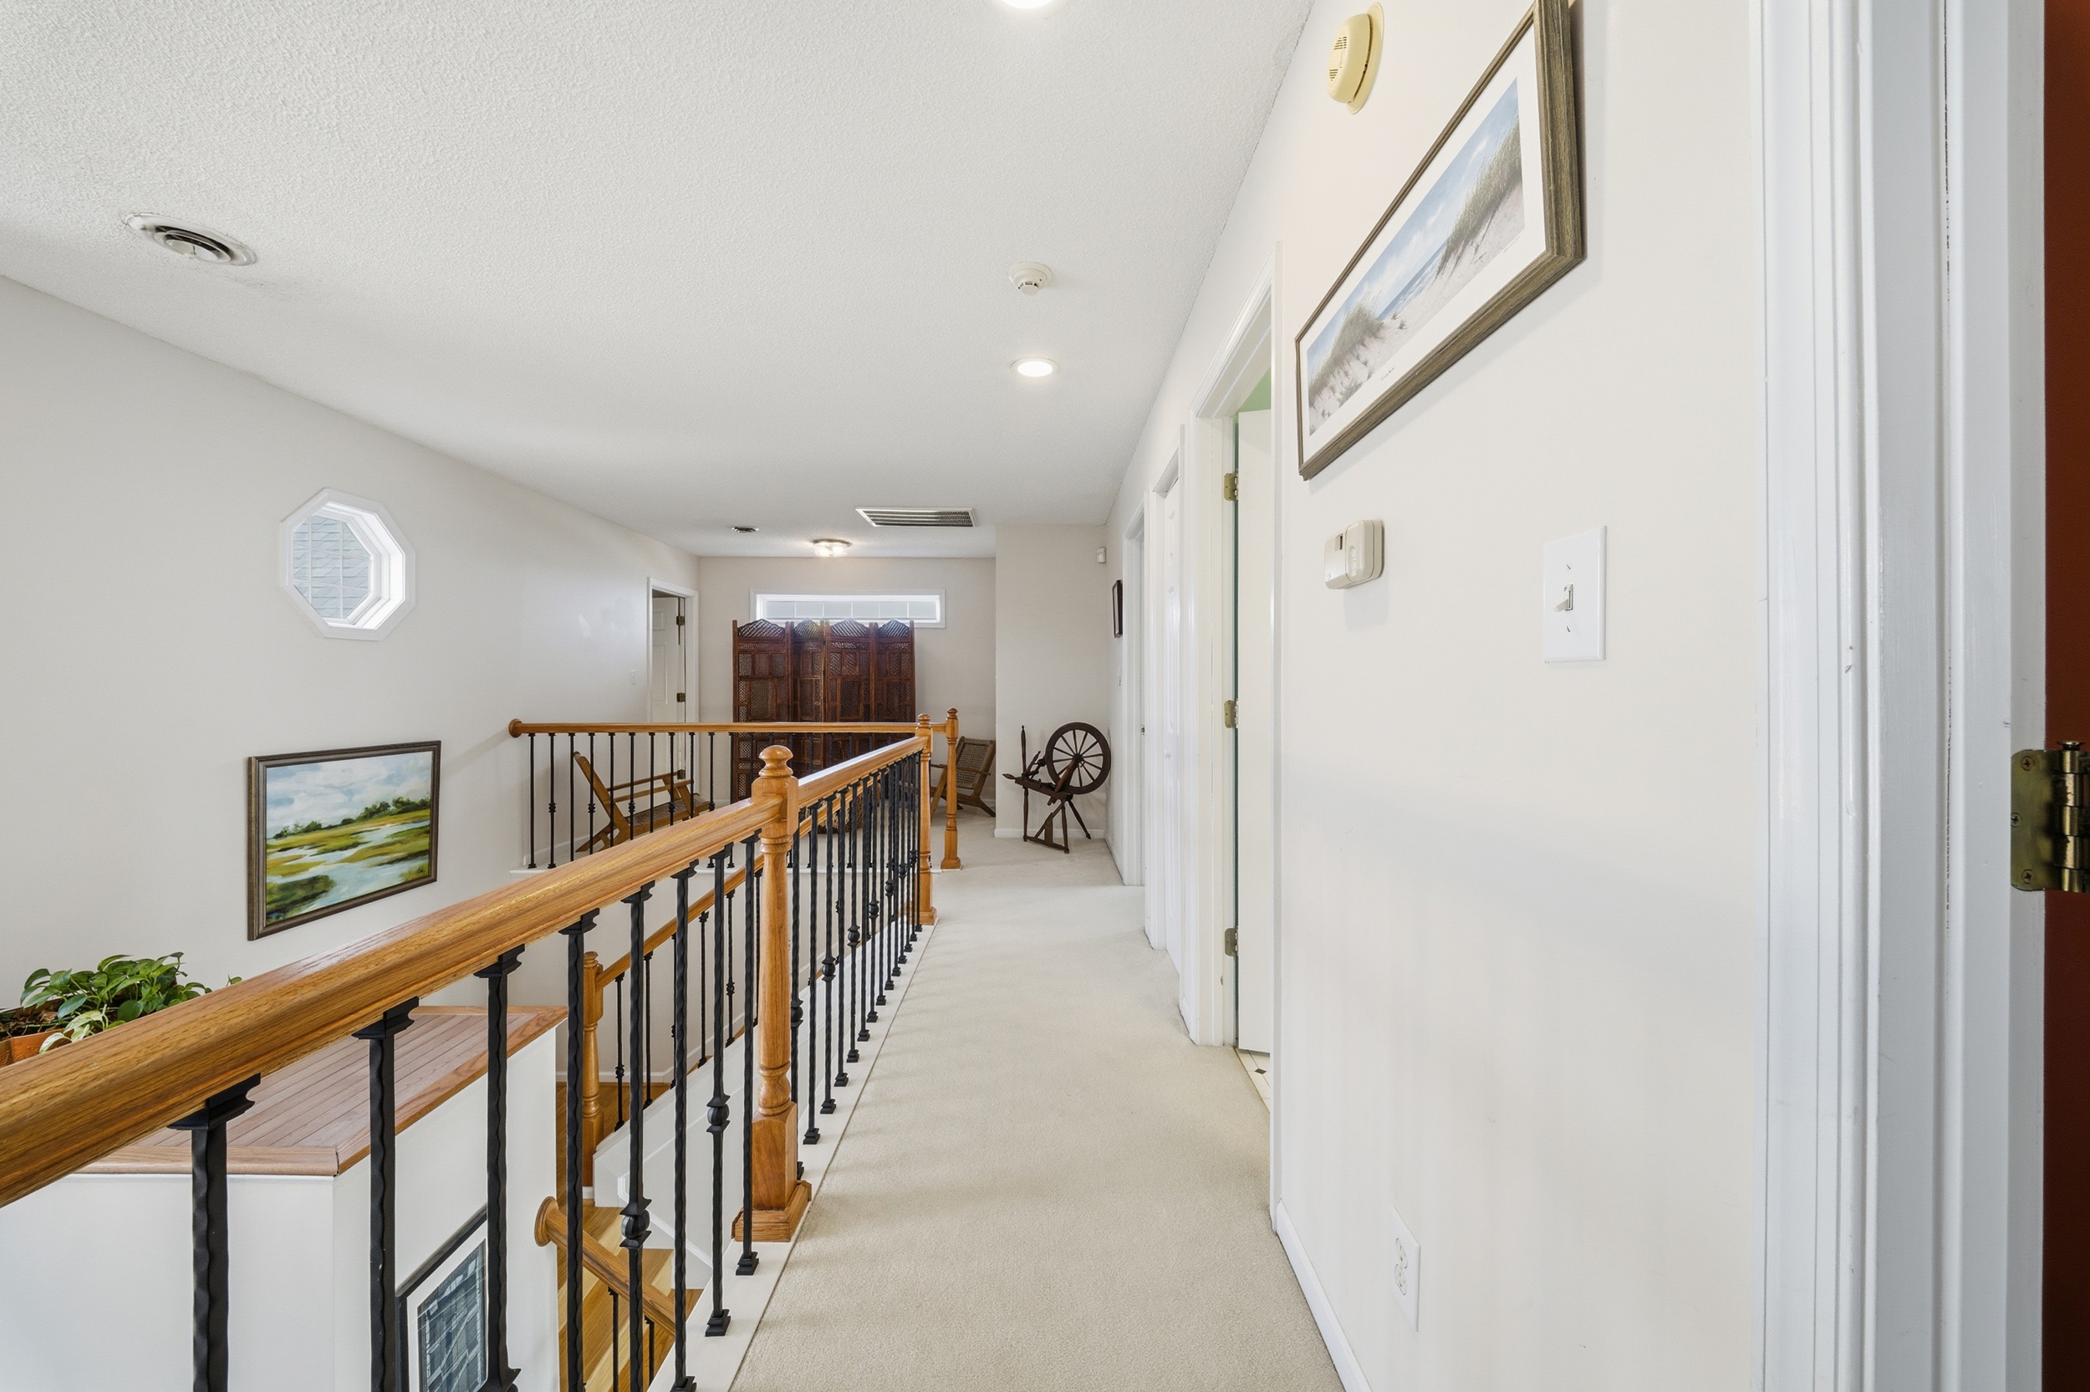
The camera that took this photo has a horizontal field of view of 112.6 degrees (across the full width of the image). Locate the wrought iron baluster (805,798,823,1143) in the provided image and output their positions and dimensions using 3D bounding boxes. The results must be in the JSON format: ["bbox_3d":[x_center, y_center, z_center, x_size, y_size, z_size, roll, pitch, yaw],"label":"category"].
[{"bbox_3d":[-0.595,0.699,1.783,0.036,0.870,0.036,0,0,0],"label":"wrought iron baluster"}]

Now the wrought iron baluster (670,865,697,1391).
[{"bbox_3d":[-0.585,0.702,1.122,0.036,0.870,0.036,0,0,0],"label":"wrought iron baluster"}]

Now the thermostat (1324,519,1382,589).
[{"bbox_3d":[0.497,-0.223,1.124,0.042,0.088,0.123,0,1,0],"label":"thermostat"}]

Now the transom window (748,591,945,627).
[{"bbox_3d":[-1.901,-0.839,6.785,1.880,0.355,0.120,0,0,0],"label":"transom window"}]

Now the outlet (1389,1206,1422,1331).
[{"bbox_3d":[0.504,0.802,0.982,0.008,0.115,0.071,0,0,0],"label":"outlet"}]

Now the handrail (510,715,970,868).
[{"bbox_3d":[-2.009,0.602,4.550,2.940,1.030,0.120,0,1,0],"label":"handrail"}]

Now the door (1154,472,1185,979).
[{"bbox_3d":[0.558,0.122,2.856,0.035,2.010,0.510,0,1,0],"label":"door"}]

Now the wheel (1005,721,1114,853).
[{"bbox_3d":[0.092,0.661,5.254,0.860,0.920,0.500,0,0,20],"label":"wheel"}]

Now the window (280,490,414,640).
[{"bbox_3d":[-3.368,-0.621,3.322,0.120,0.690,0.665,0,0,0],"label":"window"}]

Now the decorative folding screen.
[{"bbox_3d":[-2.043,0.202,6.486,1.690,1.800,0.240,0,1,0],"label":"decorative folding screen"}]

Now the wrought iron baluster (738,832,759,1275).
[{"bbox_3d":[-0.595,0.711,1.396,0.032,0.865,0.032,0,1,0],"label":"wrought iron baluster"}]

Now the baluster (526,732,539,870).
[{"bbox_3d":[-3.308,0.678,4.494,0.036,0.870,0.036,0,0,0],"label":"baluster"}]

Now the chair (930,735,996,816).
[{"bbox_3d":[-0.886,0.752,6.261,0.740,0.700,0.560,0,1,-38],"label":"chair"}]

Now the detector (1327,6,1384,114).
[{"bbox_3d":[0.496,-1.028,1.120,0.045,0.135,0.135,0,1,0],"label":"detector"}]

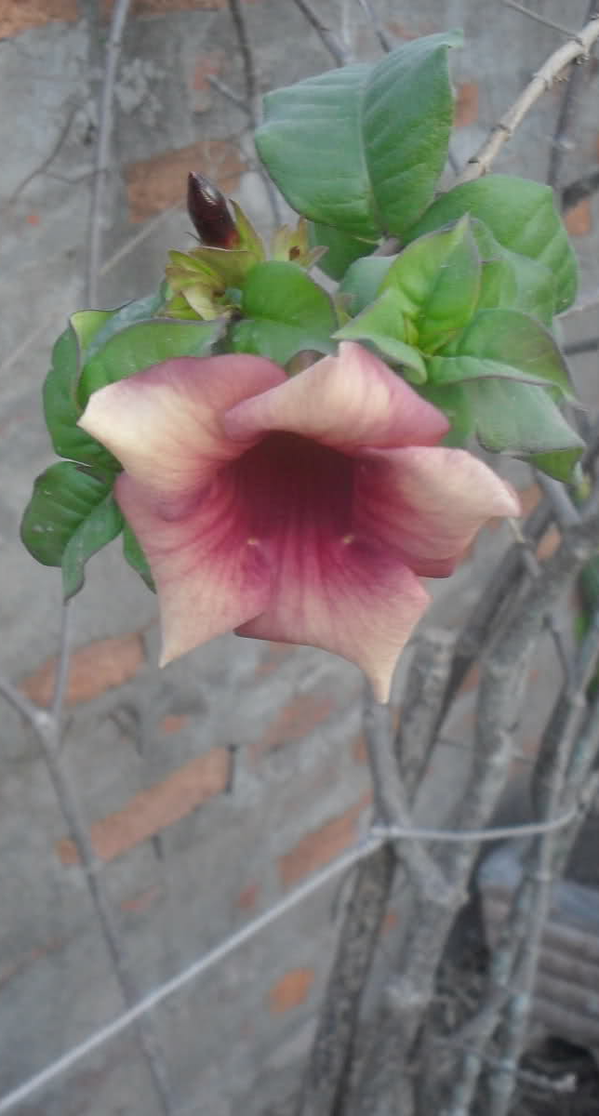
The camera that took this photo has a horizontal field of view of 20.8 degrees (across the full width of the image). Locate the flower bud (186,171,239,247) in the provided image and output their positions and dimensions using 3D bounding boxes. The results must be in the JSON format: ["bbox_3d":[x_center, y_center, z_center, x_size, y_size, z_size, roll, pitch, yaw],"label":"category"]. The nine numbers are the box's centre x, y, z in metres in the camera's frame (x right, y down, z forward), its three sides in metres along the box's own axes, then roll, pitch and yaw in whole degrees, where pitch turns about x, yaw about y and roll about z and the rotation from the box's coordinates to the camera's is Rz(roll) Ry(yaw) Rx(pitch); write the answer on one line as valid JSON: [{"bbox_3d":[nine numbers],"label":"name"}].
[{"bbox_3d":[-0.020,-0.082,0.385,0.009,0.018,0.009,-25,15,2],"label":"flower bud"}]

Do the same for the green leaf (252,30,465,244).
[{"bbox_3d":[0.014,-0.101,0.390,0.047,0.046,0.030,-4,22,3],"label":"green leaf"}]

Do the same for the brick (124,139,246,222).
[{"bbox_3d":[-0.143,-0.355,1.516,0.110,0.057,0.170,17,31,41],"label":"brick"}]

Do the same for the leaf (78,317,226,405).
[{"bbox_3d":[-0.032,-0.043,0.355,0.034,0.021,0.025,-5,23,0],"label":"leaf"}]

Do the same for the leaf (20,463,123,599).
[{"bbox_3d":[-0.054,-0.006,0.385,0.022,0.029,0.018,-8,22,-8],"label":"leaf"}]

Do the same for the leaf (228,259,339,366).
[{"bbox_3d":[-0.004,-0.054,0.360,0.025,0.024,0.024,-5,23,0],"label":"leaf"}]

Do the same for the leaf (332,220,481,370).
[{"bbox_3d":[0.025,-0.061,0.375,0.033,0.031,0.026,-3,22,4],"label":"leaf"}]

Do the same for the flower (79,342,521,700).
[{"bbox_3d":[0.000,-0.010,0.345,0.089,0.077,0.060,-5,23,0],"label":"flower"}]

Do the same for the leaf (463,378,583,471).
[{"bbox_3d":[0.052,-0.031,0.380,0.028,0.019,0.022,-2,22,8],"label":"leaf"}]

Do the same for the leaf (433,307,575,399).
[{"bbox_3d":[0.043,-0.043,0.345,0.030,0.019,0.026,-5,23,0],"label":"leaf"}]

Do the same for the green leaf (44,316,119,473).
[{"bbox_3d":[-0.048,-0.036,0.360,0.019,0.036,0.022,-5,23,0],"label":"green leaf"}]

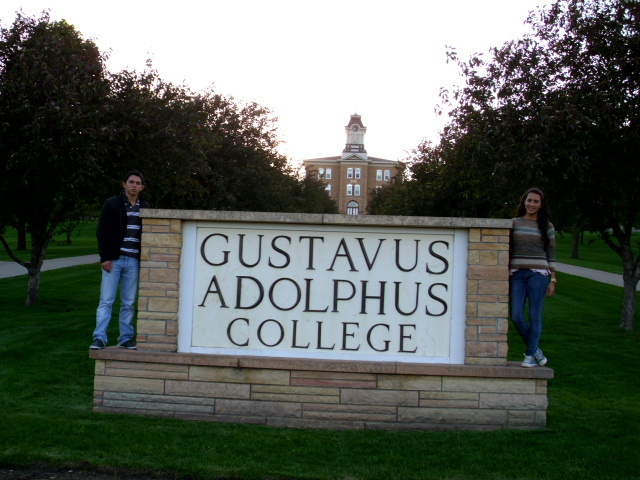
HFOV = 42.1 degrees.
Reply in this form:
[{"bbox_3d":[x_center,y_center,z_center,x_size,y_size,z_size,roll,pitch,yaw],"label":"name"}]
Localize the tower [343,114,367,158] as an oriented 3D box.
[{"bbox_3d":[9.213,-27.243,219.000,6.100,11.500,6.100,2,-2,2],"label":"tower"}]

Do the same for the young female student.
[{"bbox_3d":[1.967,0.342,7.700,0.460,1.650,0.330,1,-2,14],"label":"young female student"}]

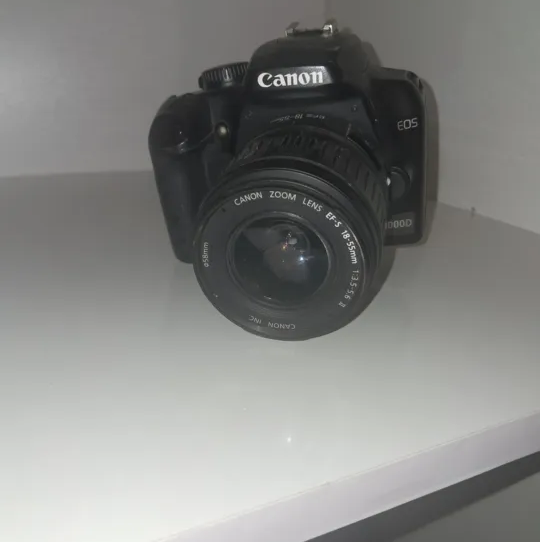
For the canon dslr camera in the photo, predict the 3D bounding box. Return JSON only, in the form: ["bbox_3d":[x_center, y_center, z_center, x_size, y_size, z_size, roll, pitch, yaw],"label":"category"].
[{"bbox_3d":[0.003,-0.042,0.238,0.126,0.098,0.129,0,32,11],"label":"canon dslr camera"}]

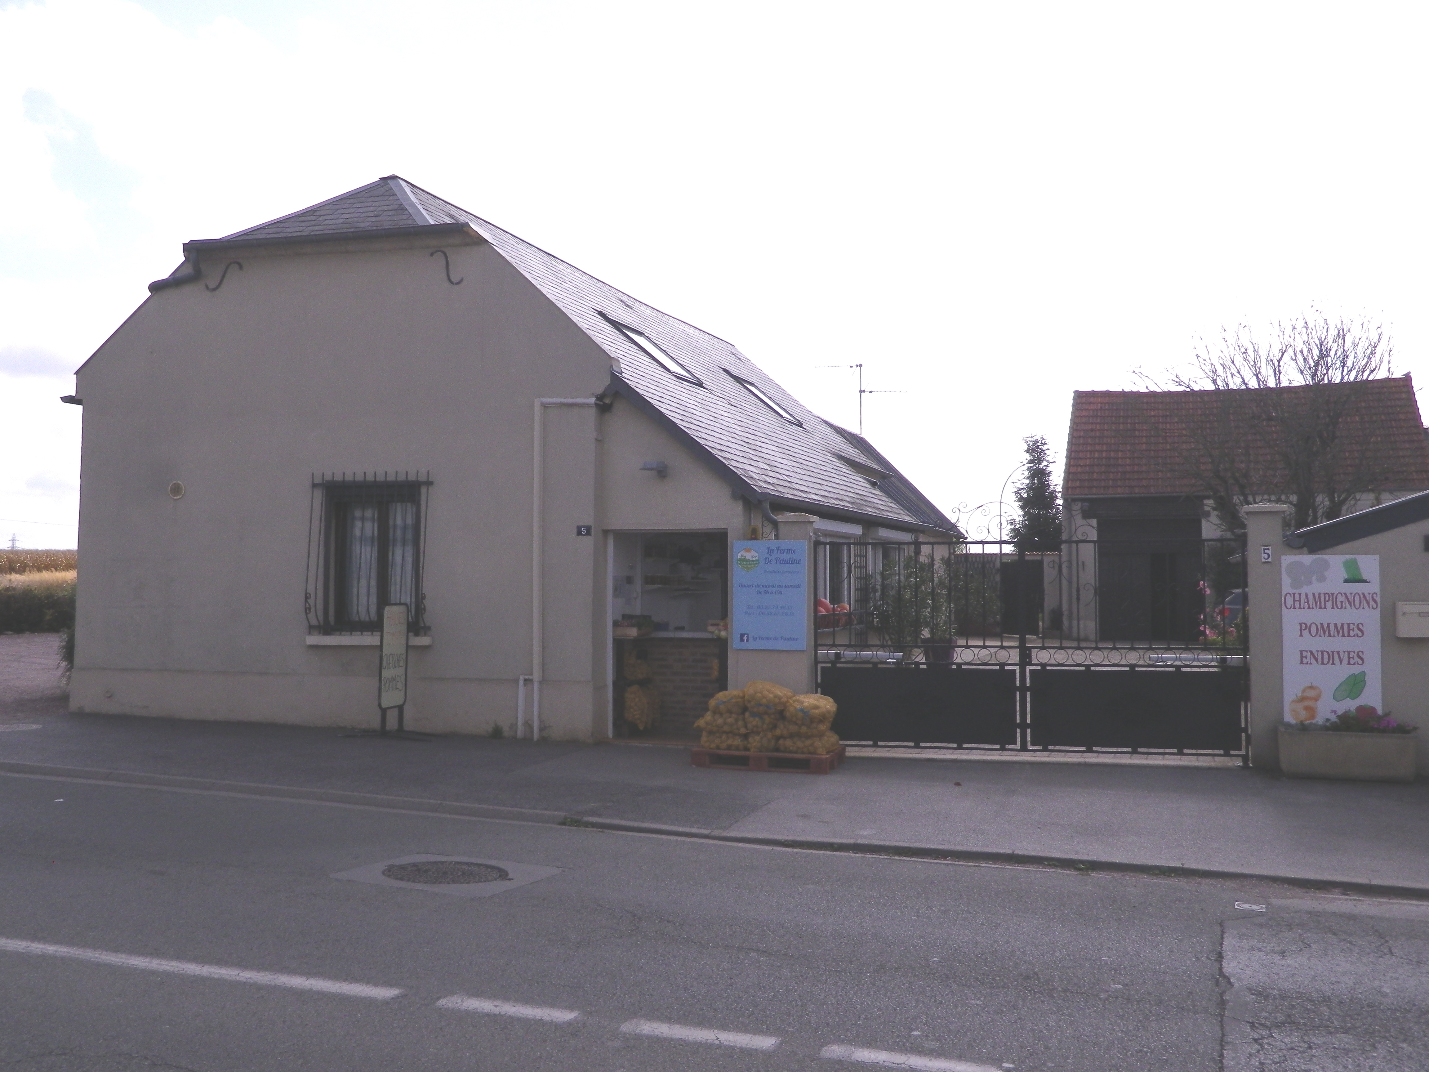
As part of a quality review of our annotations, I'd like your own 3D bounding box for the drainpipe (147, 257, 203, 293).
[{"bbox_3d":[-5.781,-2.786,14.590,0.570,0.340,0.220,-1,-2,16],"label":"drainpipe"}]

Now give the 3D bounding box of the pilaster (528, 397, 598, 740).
[{"bbox_3d":[-1.497,0.321,13.795,0.710,3.441,0.260,0,-3,13],"label":"pilaster"}]

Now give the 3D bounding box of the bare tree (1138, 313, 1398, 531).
[{"bbox_3d":[9.949,-0.853,24.500,4.100,5.900,4.000,-1,-2,16],"label":"bare tree"}]

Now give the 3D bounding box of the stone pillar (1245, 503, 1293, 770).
[{"bbox_3d":[4.805,0.874,11.846,0.360,2.290,0.360,-1,-2,16],"label":"stone pillar"}]

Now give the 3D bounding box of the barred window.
[{"bbox_3d":[-3.527,0.177,13.905,1.300,1.620,0.270,-1,-2,16],"label":"barred window"}]

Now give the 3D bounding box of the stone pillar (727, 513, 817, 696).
[{"bbox_3d":[0.540,0.915,12.911,0.800,2.250,0.380,-1,-2,16],"label":"stone pillar"}]

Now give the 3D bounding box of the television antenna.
[{"bbox_3d":[2.866,-2.702,26.800,1.720,1.420,0.500,-1,-2,16],"label":"television antenna"}]

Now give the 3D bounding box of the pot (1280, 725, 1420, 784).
[{"bbox_3d":[5.234,1.799,11.254,1.000,0.400,0.400,-1,-2,16],"label":"pot"}]

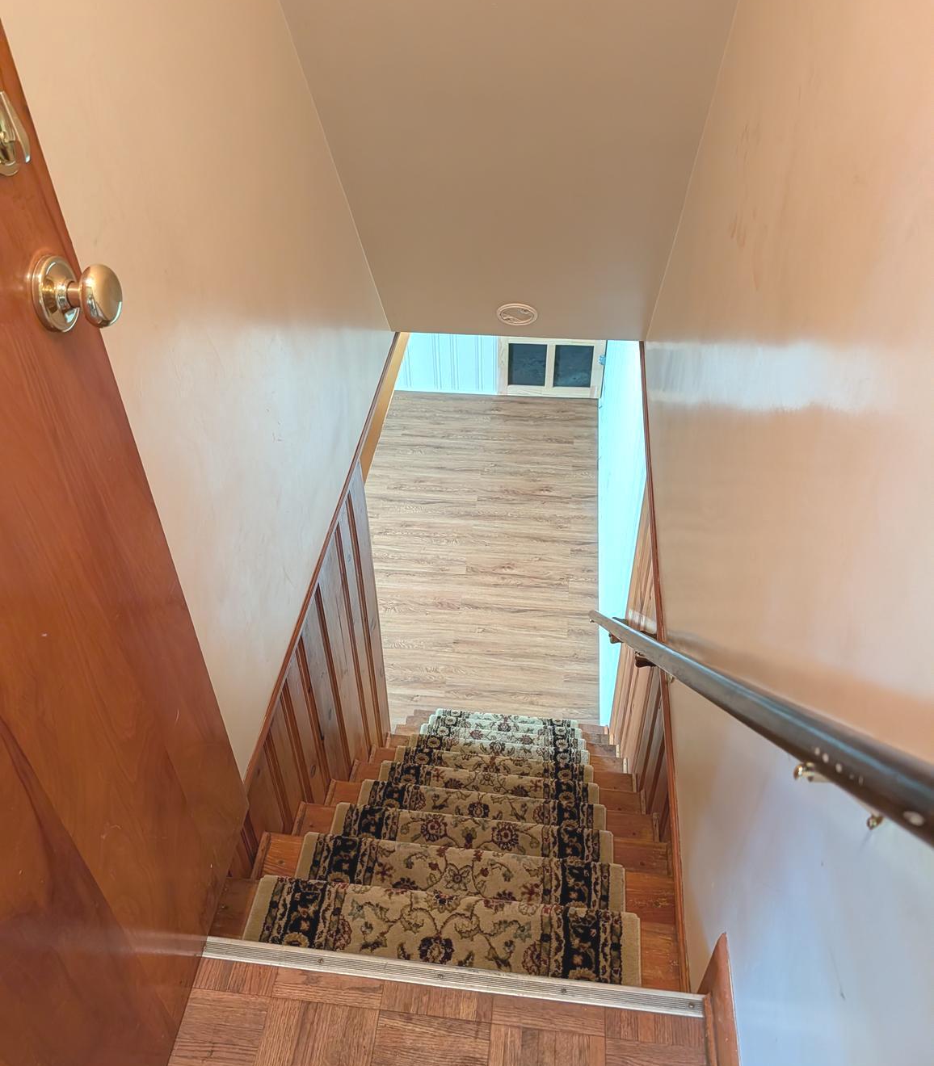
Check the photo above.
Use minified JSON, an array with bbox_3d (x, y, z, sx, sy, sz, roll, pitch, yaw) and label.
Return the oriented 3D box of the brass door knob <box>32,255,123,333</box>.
[{"bbox_3d":[-0.342,-0.213,0.772,0.059,0.067,0.067,3,40,4],"label":"brass door knob"}]

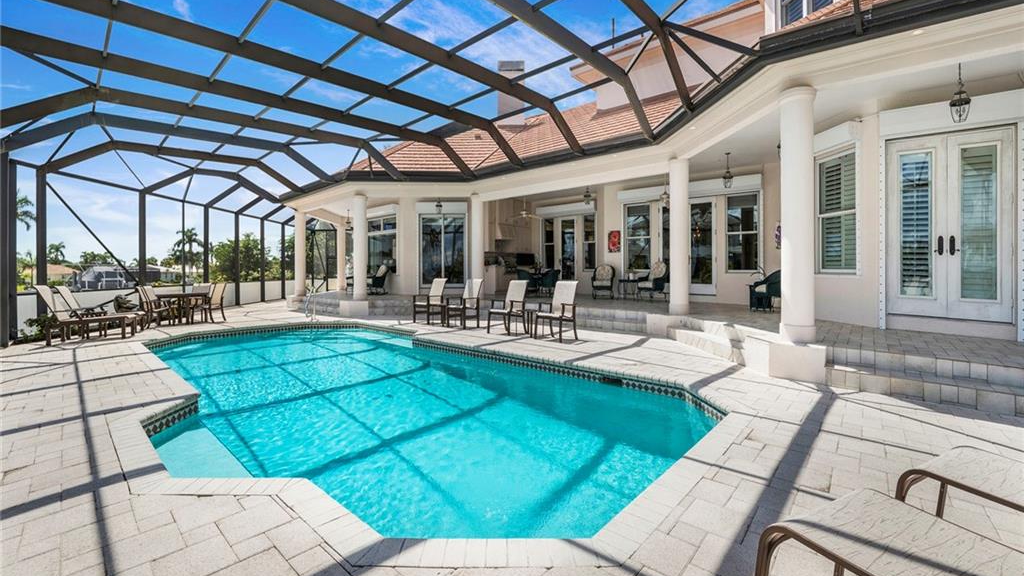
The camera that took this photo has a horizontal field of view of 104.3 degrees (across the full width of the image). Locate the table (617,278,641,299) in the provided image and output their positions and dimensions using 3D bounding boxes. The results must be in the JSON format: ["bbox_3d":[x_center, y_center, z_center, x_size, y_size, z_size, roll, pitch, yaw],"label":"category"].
[{"bbox_3d":[3.420,0.044,11.700,0.620,0.570,0.580,1,1,40],"label":"table"}]

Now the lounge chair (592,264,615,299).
[{"bbox_3d":[2.770,-0.207,12.000,0.720,1.040,0.800,0,1,20],"label":"lounge chair"}]

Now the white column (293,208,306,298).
[{"bbox_3d":[-7.170,-1.190,13.500,0.360,2.940,0.360,0,1,0],"label":"white column"}]

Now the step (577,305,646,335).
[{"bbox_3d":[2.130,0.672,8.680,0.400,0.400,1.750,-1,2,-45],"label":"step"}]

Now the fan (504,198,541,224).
[{"bbox_3d":[0.420,-2.640,13.300,1.200,0.800,1.200,0,3,0],"label":"fan"}]

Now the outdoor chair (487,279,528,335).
[{"bbox_3d":[-0.070,0.367,7.820,0.580,1.030,0.600,2,3,42],"label":"outdoor chair"}]

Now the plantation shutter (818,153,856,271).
[{"bbox_3d":[5.220,-1.210,6.380,0.070,1.750,0.650,0,3,-5],"label":"plantation shutter"}]

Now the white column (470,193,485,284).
[{"bbox_3d":[-0.970,-1.150,11.200,0.380,2.980,0.380,0,1,0],"label":"white column"}]

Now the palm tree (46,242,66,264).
[{"bbox_3d":[-68.700,-3.900,60.000,3.000,6.500,3.000,2,3,41],"label":"palm tree"}]

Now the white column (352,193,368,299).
[{"bbox_3d":[-4.265,-1.110,11.200,0.360,2.940,0.360,0,1,0],"label":"white column"}]

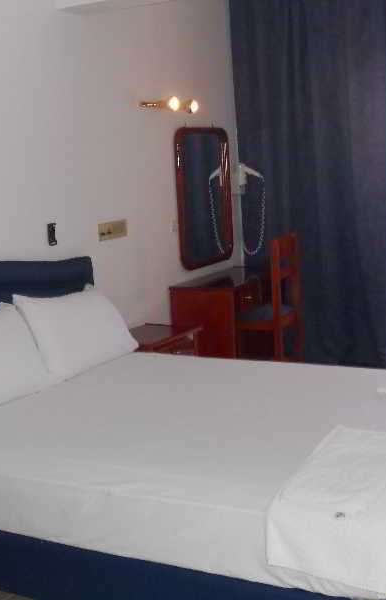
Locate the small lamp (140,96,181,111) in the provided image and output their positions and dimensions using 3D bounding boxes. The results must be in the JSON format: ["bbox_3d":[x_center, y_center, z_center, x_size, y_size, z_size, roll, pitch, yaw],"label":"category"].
[{"bbox_3d":[-0.185,-1.169,5.247,0.149,0.081,0.246,2,11,28],"label":"small lamp"}]

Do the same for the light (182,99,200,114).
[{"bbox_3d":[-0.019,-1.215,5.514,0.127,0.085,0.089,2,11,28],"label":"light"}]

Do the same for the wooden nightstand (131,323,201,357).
[{"bbox_3d":[-0.229,0.441,5.026,0.372,0.507,0.529,2,11,28],"label":"wooden nightstand"}]

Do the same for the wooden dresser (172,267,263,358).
[{"bbox_3d":[0.283,0.184,5.885,0.447,0.678,0.931,2,11,28],"label":"wooden dresser"}]

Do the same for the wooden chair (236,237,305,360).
[{"bbox_3d":[0.434,0.070,5.611,0.414,0.975,0.361,2,11,28],"label":"wooden chair"}]

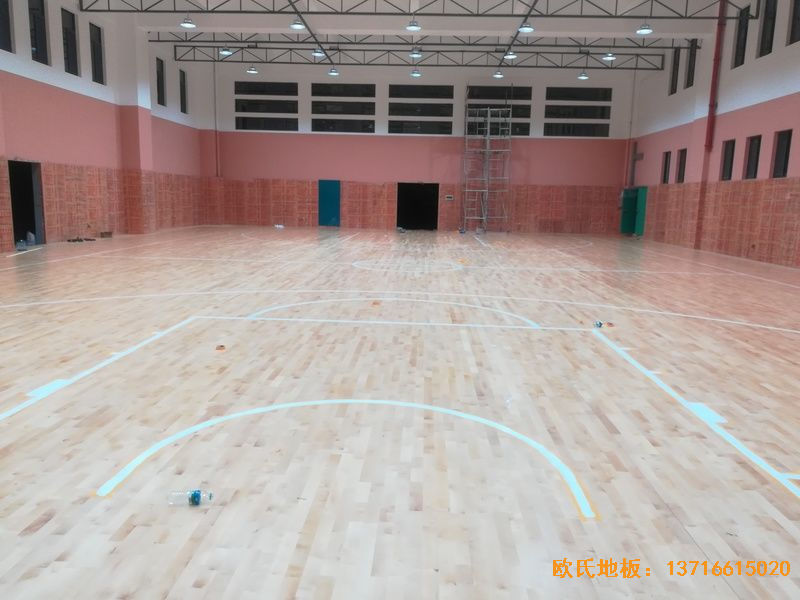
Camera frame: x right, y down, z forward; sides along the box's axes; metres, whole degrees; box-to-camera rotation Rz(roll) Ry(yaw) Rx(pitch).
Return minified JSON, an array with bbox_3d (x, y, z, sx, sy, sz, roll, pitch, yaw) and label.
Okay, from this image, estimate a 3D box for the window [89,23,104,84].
[{"bbox_3d":[-9.642,-7.776,19.063,0.180,1.720,0.820,2,10,2],"label":"window"}]

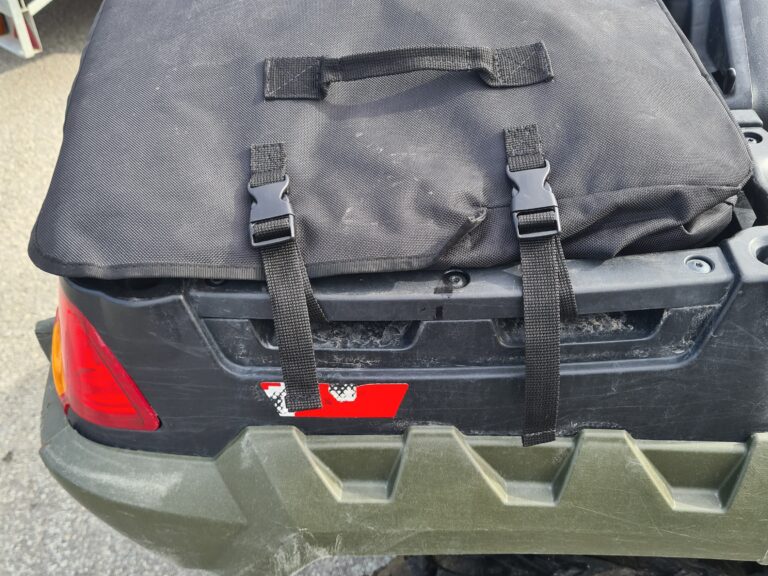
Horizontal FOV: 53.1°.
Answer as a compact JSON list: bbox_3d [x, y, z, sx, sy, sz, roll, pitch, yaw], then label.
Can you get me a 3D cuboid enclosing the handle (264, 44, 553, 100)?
[{"bbox_3d":[0.019,-0.166,0.588,0.219,0.026,0.042,-3,65,2],"label":"handle"}]

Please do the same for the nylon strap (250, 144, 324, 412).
[{"bbox_3d":[-0.069,-0.007,0.544,0.038,0.033,0.195,-8,88,2],"label":"nylon strap"}]

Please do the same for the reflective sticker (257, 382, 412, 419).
[{"bbox_3d":[-0.035,0.081,0.552,0.106,0.028,0.002,0,19,3],"label":"reflective sticker"}]

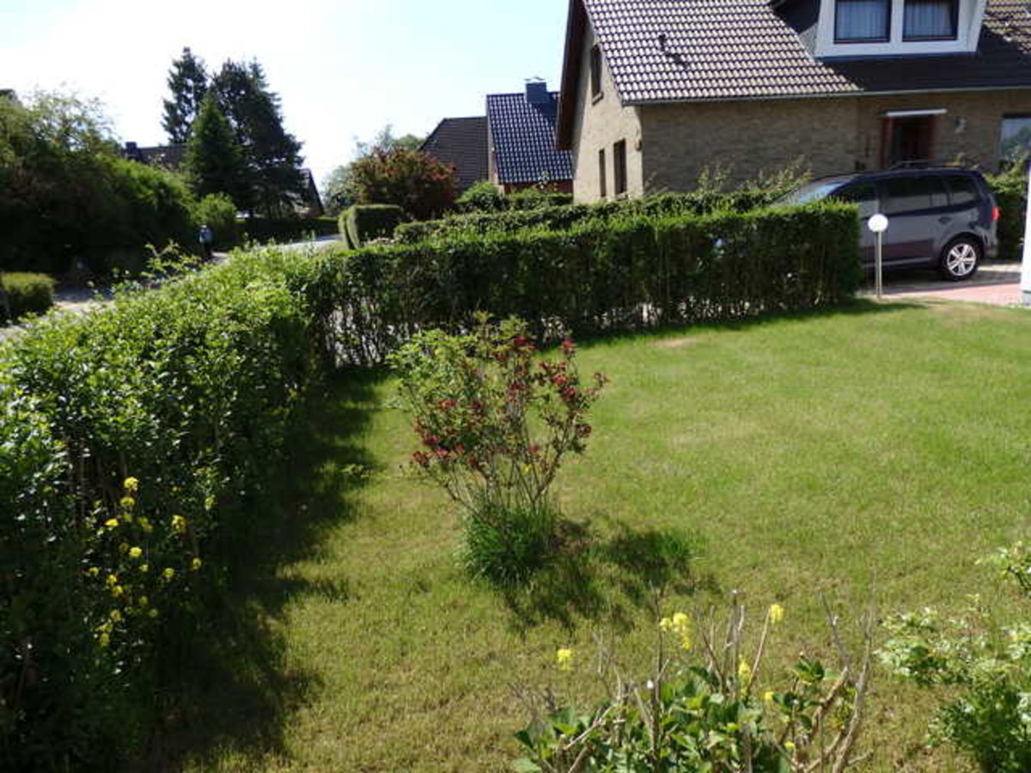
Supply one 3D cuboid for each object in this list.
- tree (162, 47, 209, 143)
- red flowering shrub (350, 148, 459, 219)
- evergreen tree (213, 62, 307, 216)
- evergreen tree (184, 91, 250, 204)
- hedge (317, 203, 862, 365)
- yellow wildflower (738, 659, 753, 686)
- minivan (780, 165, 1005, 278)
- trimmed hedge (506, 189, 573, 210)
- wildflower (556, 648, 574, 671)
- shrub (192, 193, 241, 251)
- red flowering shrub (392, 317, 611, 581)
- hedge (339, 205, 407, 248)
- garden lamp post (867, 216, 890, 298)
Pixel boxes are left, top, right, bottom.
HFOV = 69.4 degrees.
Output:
[{"bbox_3d":[-24.972,-18.412,57.787,4.200,15.220,4.200,-7,12,-14],"label":"tree"},{"bbox_3d":[-4.727,-8.157,32.500,4.500,4.380,4.300,-3,13,0],"label":"red flowering shrub"},{"bbox_3d":[-17.900,-16.289,52.217,6.200,12.775,5.900,-7,12,-14],"label":"evergreen tree"},{"bbox_3d":[-19.066,-14.045,49.131,4.300,9.900,4.300,-3,13,0],"label":"evergreen tree"},{"bbox_3d":[1.009,-1.268,8.668,6.647,1.222,0.700,-7,12,-15],"label":"hedge"},{"bbox_3d":[0.556,0.691,1.800,0.037,0.062,0.037,-3,13,0],"label":"yellow wildflower"},{"bbox_3d":[5.200,-2.503,11.816,4.400,1.670,1.800,-5,13,-6],"label":"minivan"},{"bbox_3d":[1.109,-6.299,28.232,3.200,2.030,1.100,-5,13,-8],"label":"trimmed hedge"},{"bbox_3d":[0.128,0.698,1.900,0.042,0.056,0.042,-3,13,0],"label":"wildflower"},{"bbox_3d":[-16.299,-8.790,40.836,2.700,3.380,2.600,-10,14,-23],"label":"shrub"},{"bbox_3d":[-0.084,0.229,3.292,0.900,1.054,0.850,-4,11,0],"label":"red flowering shrub"},{"bbox_3d":[-5.648,-6.041,29.131,2.400,1.950,1.700,-5,11,-7],"label":"hedge"},{"bbox_3d":[4.733,-1.679,9.628,0.255,1.070,0.255,-3,13,0],"label":"garden lamp post"}]

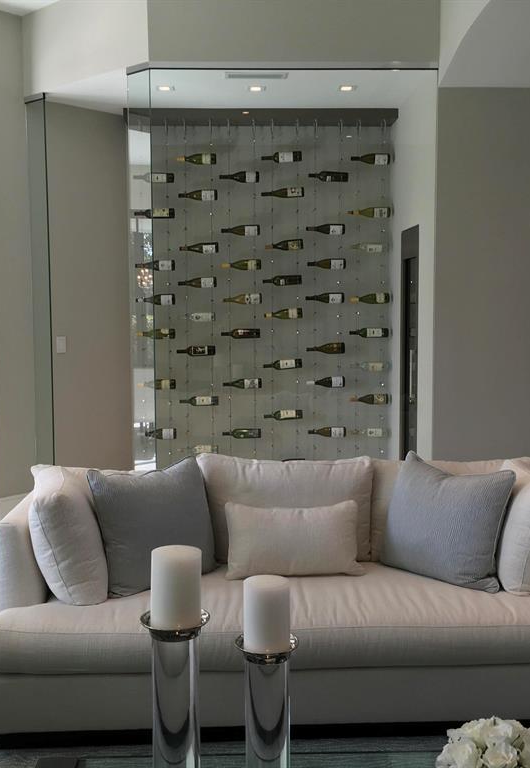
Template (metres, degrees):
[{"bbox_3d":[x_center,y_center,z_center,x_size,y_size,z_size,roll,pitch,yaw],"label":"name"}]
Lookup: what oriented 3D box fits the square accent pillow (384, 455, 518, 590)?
[{"bbox_3d":[0.808,0.585,3.726,0.540,0.510,0.170,5,-15,43],"label":"square accent pillow"}]

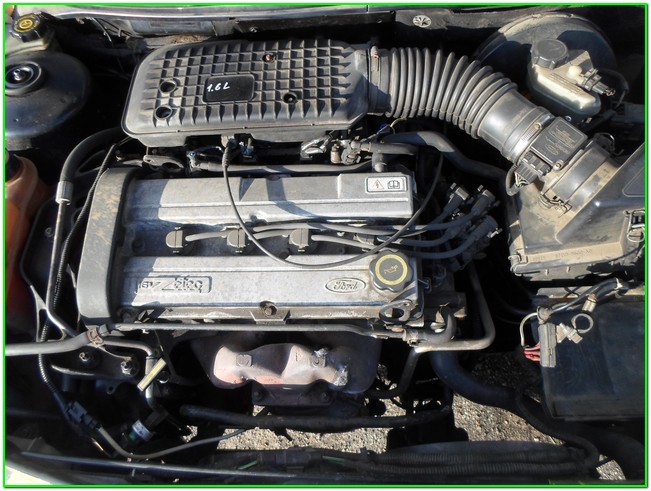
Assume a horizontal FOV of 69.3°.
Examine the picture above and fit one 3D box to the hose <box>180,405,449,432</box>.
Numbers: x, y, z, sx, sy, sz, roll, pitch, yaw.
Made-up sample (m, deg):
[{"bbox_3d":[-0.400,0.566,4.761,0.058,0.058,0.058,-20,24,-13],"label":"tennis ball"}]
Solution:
[{"bbox_3d":[-0.020,0.299,0.818,0.460,0.028,0.040,0,67,0],"label":"hose"}]

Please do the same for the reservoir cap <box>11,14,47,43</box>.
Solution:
[{"bbox_3d":[-0.487,-0.355,0.769,0.051,0.025,0.051,0,67,0],"label":"reservoir cap"}]

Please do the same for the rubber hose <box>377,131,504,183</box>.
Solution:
[{"bbox_3d":[0.192,-0.148,0.781,0.210,0.030,0.045,16,68,6],"label":"rubber hose"}]

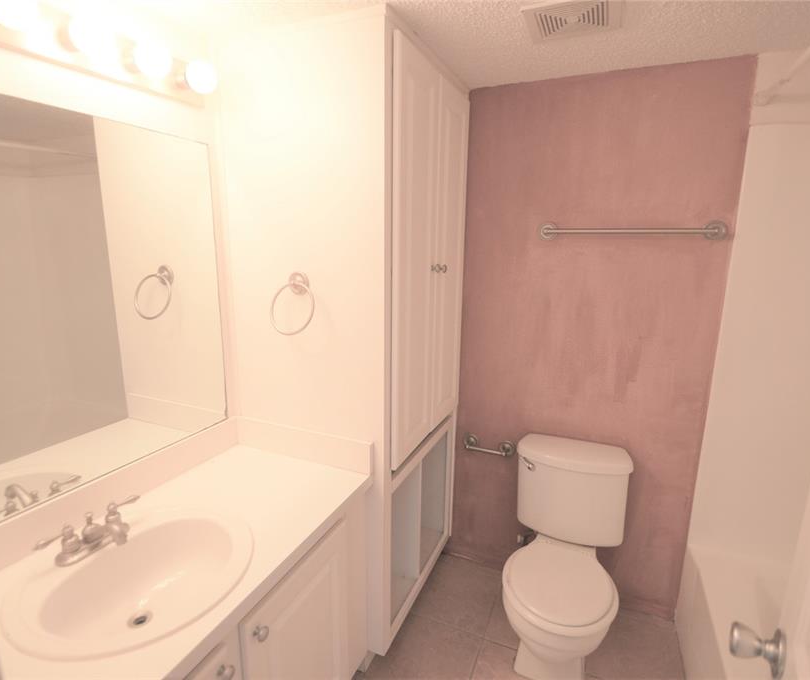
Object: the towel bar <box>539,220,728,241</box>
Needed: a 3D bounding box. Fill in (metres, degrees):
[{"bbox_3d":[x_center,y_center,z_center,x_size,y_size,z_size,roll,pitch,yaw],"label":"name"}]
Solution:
[{"bbox_3d":[0.833,-0.410,1.600,0.628,0.066,0.070,6,12,23],"label":"towel bar"}]

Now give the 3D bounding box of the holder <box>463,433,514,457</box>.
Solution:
[{"bbox_3d":[0.382,0.502,1.982,0.236,0.067,0.070,6,12,23],"label":"holder"}]

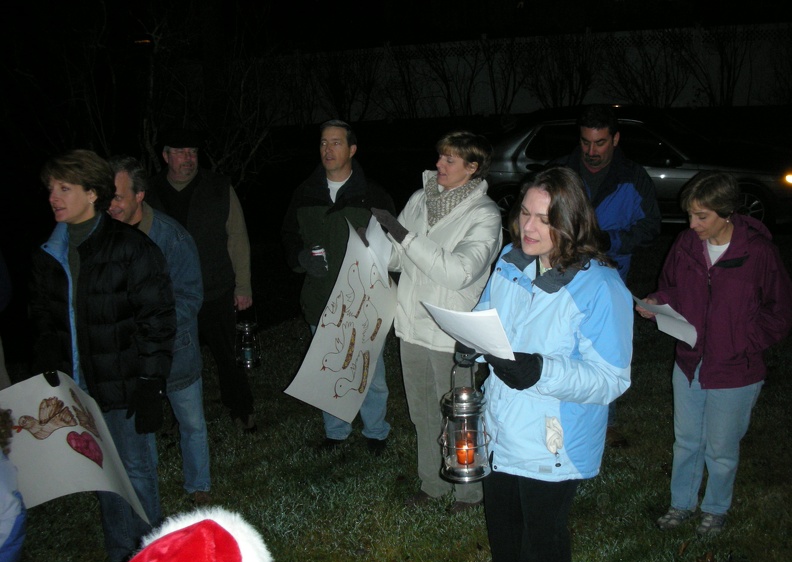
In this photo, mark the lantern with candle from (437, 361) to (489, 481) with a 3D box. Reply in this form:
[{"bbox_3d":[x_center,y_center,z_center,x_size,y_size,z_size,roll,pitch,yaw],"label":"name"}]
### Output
[{"bbox_3d":[0.210,0.433,2.450,0.155,0.365,0.155,-2,15,0],"label":"lantern with candle"}]

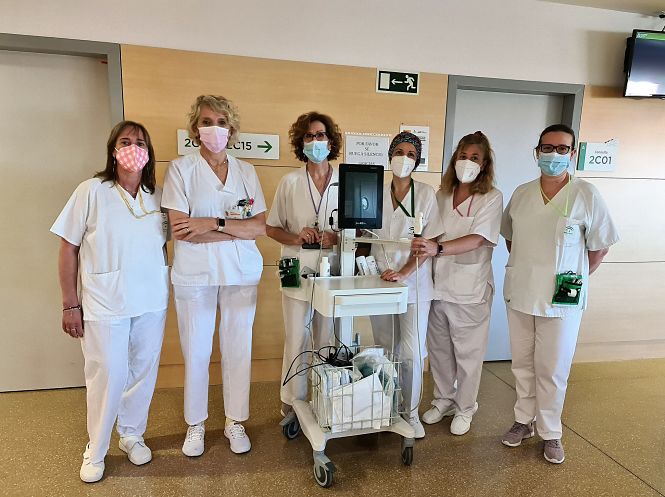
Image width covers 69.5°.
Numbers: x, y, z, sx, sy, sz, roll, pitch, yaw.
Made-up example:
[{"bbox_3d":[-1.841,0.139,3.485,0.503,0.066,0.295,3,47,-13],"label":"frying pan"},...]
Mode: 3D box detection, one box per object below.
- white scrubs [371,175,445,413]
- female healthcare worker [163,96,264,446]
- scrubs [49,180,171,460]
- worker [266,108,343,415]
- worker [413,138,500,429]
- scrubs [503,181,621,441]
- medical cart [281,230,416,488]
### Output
[{"bbox_3d":[0.365,0.284,2.596,0.402,1.282,0.340,4,9,15],"label":"white scrubs"},{"bbox_3d":[-0.594,0.155,2.398,0.508,1.774,0.360,0,9,-10],"label":"female healthcare worker"},{"bbox_3d":[-1.026,0.350,2.260,0.562,1.343,0.360,-1,10,-20],"label":"scrubs"},{"bbox_3d":[-0.154,0.133,2.696,0.425,1.753,0.380,0,9,-10],"label":"worker"},{"bbox_3d":[0.685,0.200,2.702,0.515,1.677,0.450,7,10,30],"label":"worker"},{"bbox_3d":[1.141,0.325,2.497,0.596,1.372,0.360,5,10,18],"label":"scrubs"},{"bbox_3d":[0.088,0.490,2.407,0.510,1.157,0.520,-2,10,-25],"label":"medical cart"}]

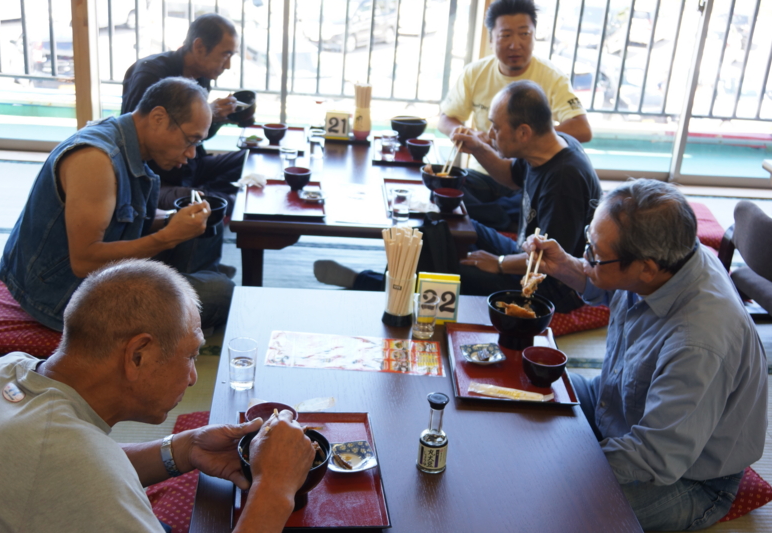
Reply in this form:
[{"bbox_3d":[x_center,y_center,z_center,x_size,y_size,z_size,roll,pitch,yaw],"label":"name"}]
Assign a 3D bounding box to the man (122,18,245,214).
[{"bbox_3d":[-0.735,-0.599,3.681,0.620,0.800,0.600,4,22,0],"label":"man"}]

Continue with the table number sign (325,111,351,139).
[{"bbox_3d":[-0.195,-0.574,3.786,0.100,0.122,0.050,3,22,-3],"label":"table number sign"}]

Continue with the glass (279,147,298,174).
[{"bbox_3d":[-0.361,-0.393,3.485,0.064,0.100,0.064,2,22,-5],"label":"glass"}]

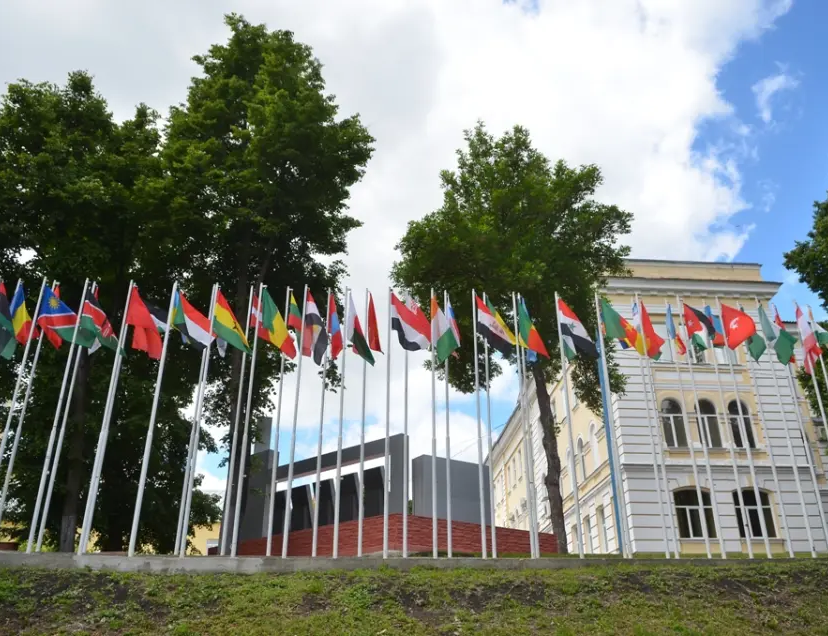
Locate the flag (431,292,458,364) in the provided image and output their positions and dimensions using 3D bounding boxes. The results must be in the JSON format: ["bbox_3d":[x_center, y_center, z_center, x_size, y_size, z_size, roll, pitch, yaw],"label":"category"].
[{"bbox_3d":[0.738,0.271,15.504,0.660,1.700,0.350,1,-23,-2],"label":"flag"}]

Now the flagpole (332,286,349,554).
[{"bbox_3d":[-1.552,2.021,14.422,0.090,6.000,0.090,0,-23,0],"label":"flagpole"}]

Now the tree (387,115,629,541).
[{"bbox_3d":[3.075,-0.237,20.183,7.607,13.942,7.074,0,-23,0],"label":"tree"}]

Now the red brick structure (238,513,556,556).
[{"bbox_3d":[-0.946,7.230,20.831,6.700,0.880,8.800,20,-30,-39],"label":"red brick structure"}]

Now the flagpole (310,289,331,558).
[{"bbox_3d":[-2.196,2.254,16.034,0.080,6.592,0.080,1,-23,-2],"label":"flagpole"}]

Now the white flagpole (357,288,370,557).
[{"bbox_3d":[-1.175,2.184,15.358,0.090,6.284,0.090,1,-23,-3],"label":"white flagpole"}]

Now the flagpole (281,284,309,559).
[{"bbox_3d":[-2.548,2.004,14.477,0.080,6.067,0.080,1,-23,-2],"label":"flagpole"}]

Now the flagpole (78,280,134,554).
[{"bbox_3d":[-6.531,1.894,14.238,0.090,6.000,0.090,0,-23,0],"label":"flagpole"}]

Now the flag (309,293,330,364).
[{"bbox_3d":[-2.198,0.243,15.395,0.750,1.600,0.300,18,-29,-36],"label":"flag"}]

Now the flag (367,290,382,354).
[{"bbox_3d":[-0.953,0.094,16.256,0.386,1.642,0.350,1,-23,-3],"label":"flag"}]

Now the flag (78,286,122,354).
[{"bbox_3d":[-7.057,0.053,15.246,1.110,1.710,0.400,1,-23,-2],"label":"flag"}]

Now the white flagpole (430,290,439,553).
[{"bbox_3d":[0.438,2.068,14.528,0.090,6.000,0.090,0,-23,0],"label":"white flagpole"}]

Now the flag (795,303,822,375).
[{"bbox_3d":[9.679,0.502,16.303,0.900,1.600,0.300,18,-29,-36],"label":"flag"}]

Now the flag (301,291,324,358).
[{"bbox_3d":[-2.351,0.204,15.726,0.527,1.831,0.350,1,-23,-3],"label":"flag"}]

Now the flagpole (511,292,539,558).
[{"bbox_3d":[2.396,2.118,14.692,0.080,5.998,0.080,1,-23,-2],"label":"flagpole"}]

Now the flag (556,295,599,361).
[{"bbox_3d":[3.971,0.252,16.165,0.949,1.601,0.350,1,-23,-3],"label":"flag"}]

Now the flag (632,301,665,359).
[{"bbox_3d":[5.789,0.269,16.290,0.637,1.485,0.400,1,-23,-3],"label":"flag"}]

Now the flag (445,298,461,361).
[{"bbox_3d":[1.024,0.233,17.186,0.370,1.730,0.330,1,-23,-2],"label":"flag"}]

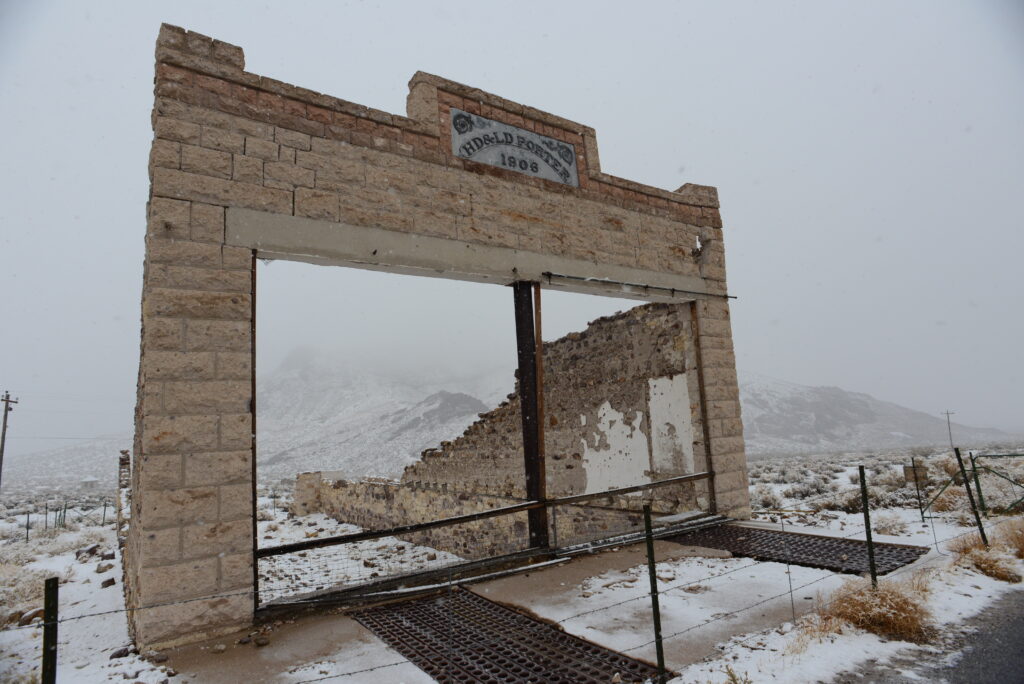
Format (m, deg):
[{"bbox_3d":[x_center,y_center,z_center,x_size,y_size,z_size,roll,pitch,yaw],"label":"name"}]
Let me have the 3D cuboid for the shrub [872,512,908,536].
[{"bbox_3d":[4.501,2.161,6.784,0.360,0.246,0.360,-8,-9,31],"label":"shrub"}]

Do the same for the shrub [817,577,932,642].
[{"bbox_3d":[2.463,1.793,3.910,0.674,0.314,0.674,-8,-9,29],"label":"shrub"}]

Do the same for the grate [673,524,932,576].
[{"bbox_3d":[3.038,2.295,6.383,1.306,0.061,2.371,2,-10,-34],"label":"grate"}]

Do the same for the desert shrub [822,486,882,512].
[{"bbox_3d":[5.593,2.578,9.415,0.887,0.354,0.887,-8,-9,29],"label":"desert shrub"}]

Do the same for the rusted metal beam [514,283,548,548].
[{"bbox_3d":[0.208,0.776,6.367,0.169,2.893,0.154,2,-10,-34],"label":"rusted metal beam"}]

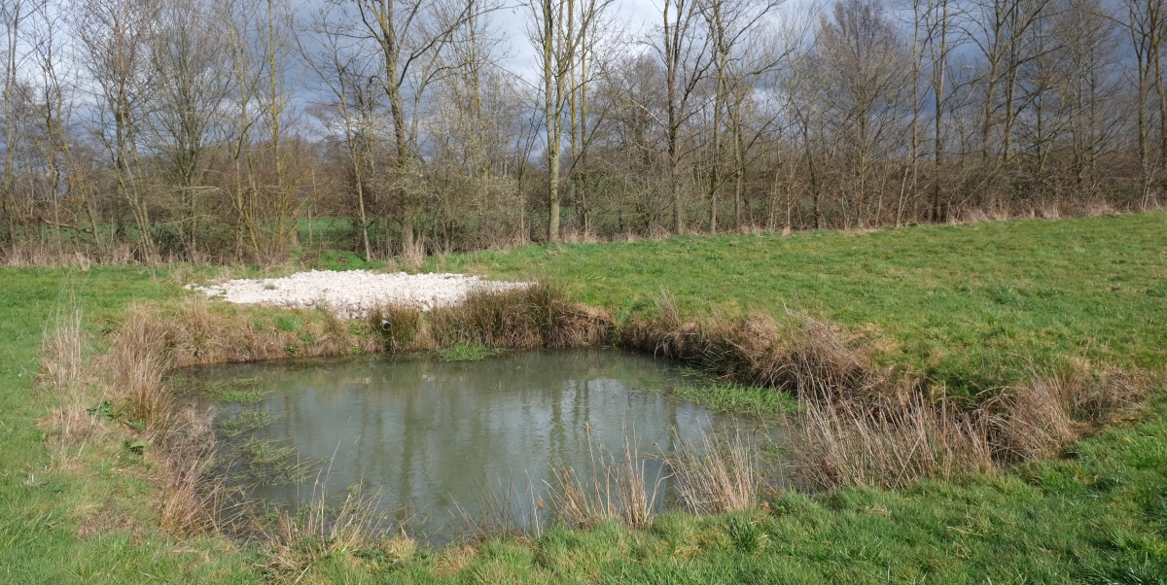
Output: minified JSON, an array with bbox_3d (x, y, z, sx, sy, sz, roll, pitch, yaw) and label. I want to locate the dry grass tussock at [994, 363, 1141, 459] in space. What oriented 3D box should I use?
[{"bbox_3d":[3.421,0.837,6.200,0.950,0.550,0.750,0,6,0],"label":"dry grass tussock"}]

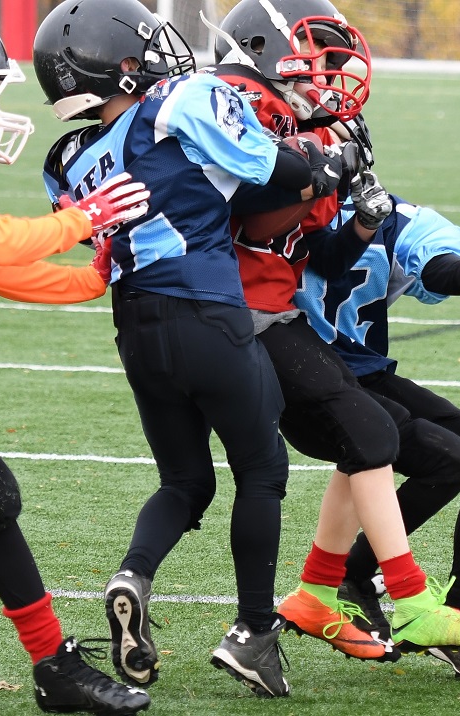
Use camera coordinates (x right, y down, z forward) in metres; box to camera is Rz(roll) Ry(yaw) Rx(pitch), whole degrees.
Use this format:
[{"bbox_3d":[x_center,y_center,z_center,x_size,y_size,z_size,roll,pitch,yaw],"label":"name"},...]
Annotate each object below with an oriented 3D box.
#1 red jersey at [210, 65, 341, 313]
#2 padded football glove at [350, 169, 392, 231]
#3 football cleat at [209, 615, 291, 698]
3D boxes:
[{"bbox_3d":[0.074,-0.349,9.150,0.290,0.510,0.400,1,4,43],"label":"red jersey"},{"bbox_3d":[0.294,-0.328,9.120,0.085,0.125,0.085,-17,6,-23],"label":"padded football glove"},{"bbox_3d":[0.040,0.613,9.000,0.095,0.130,0.240,25,-4,46],"label":"football cleat"}]

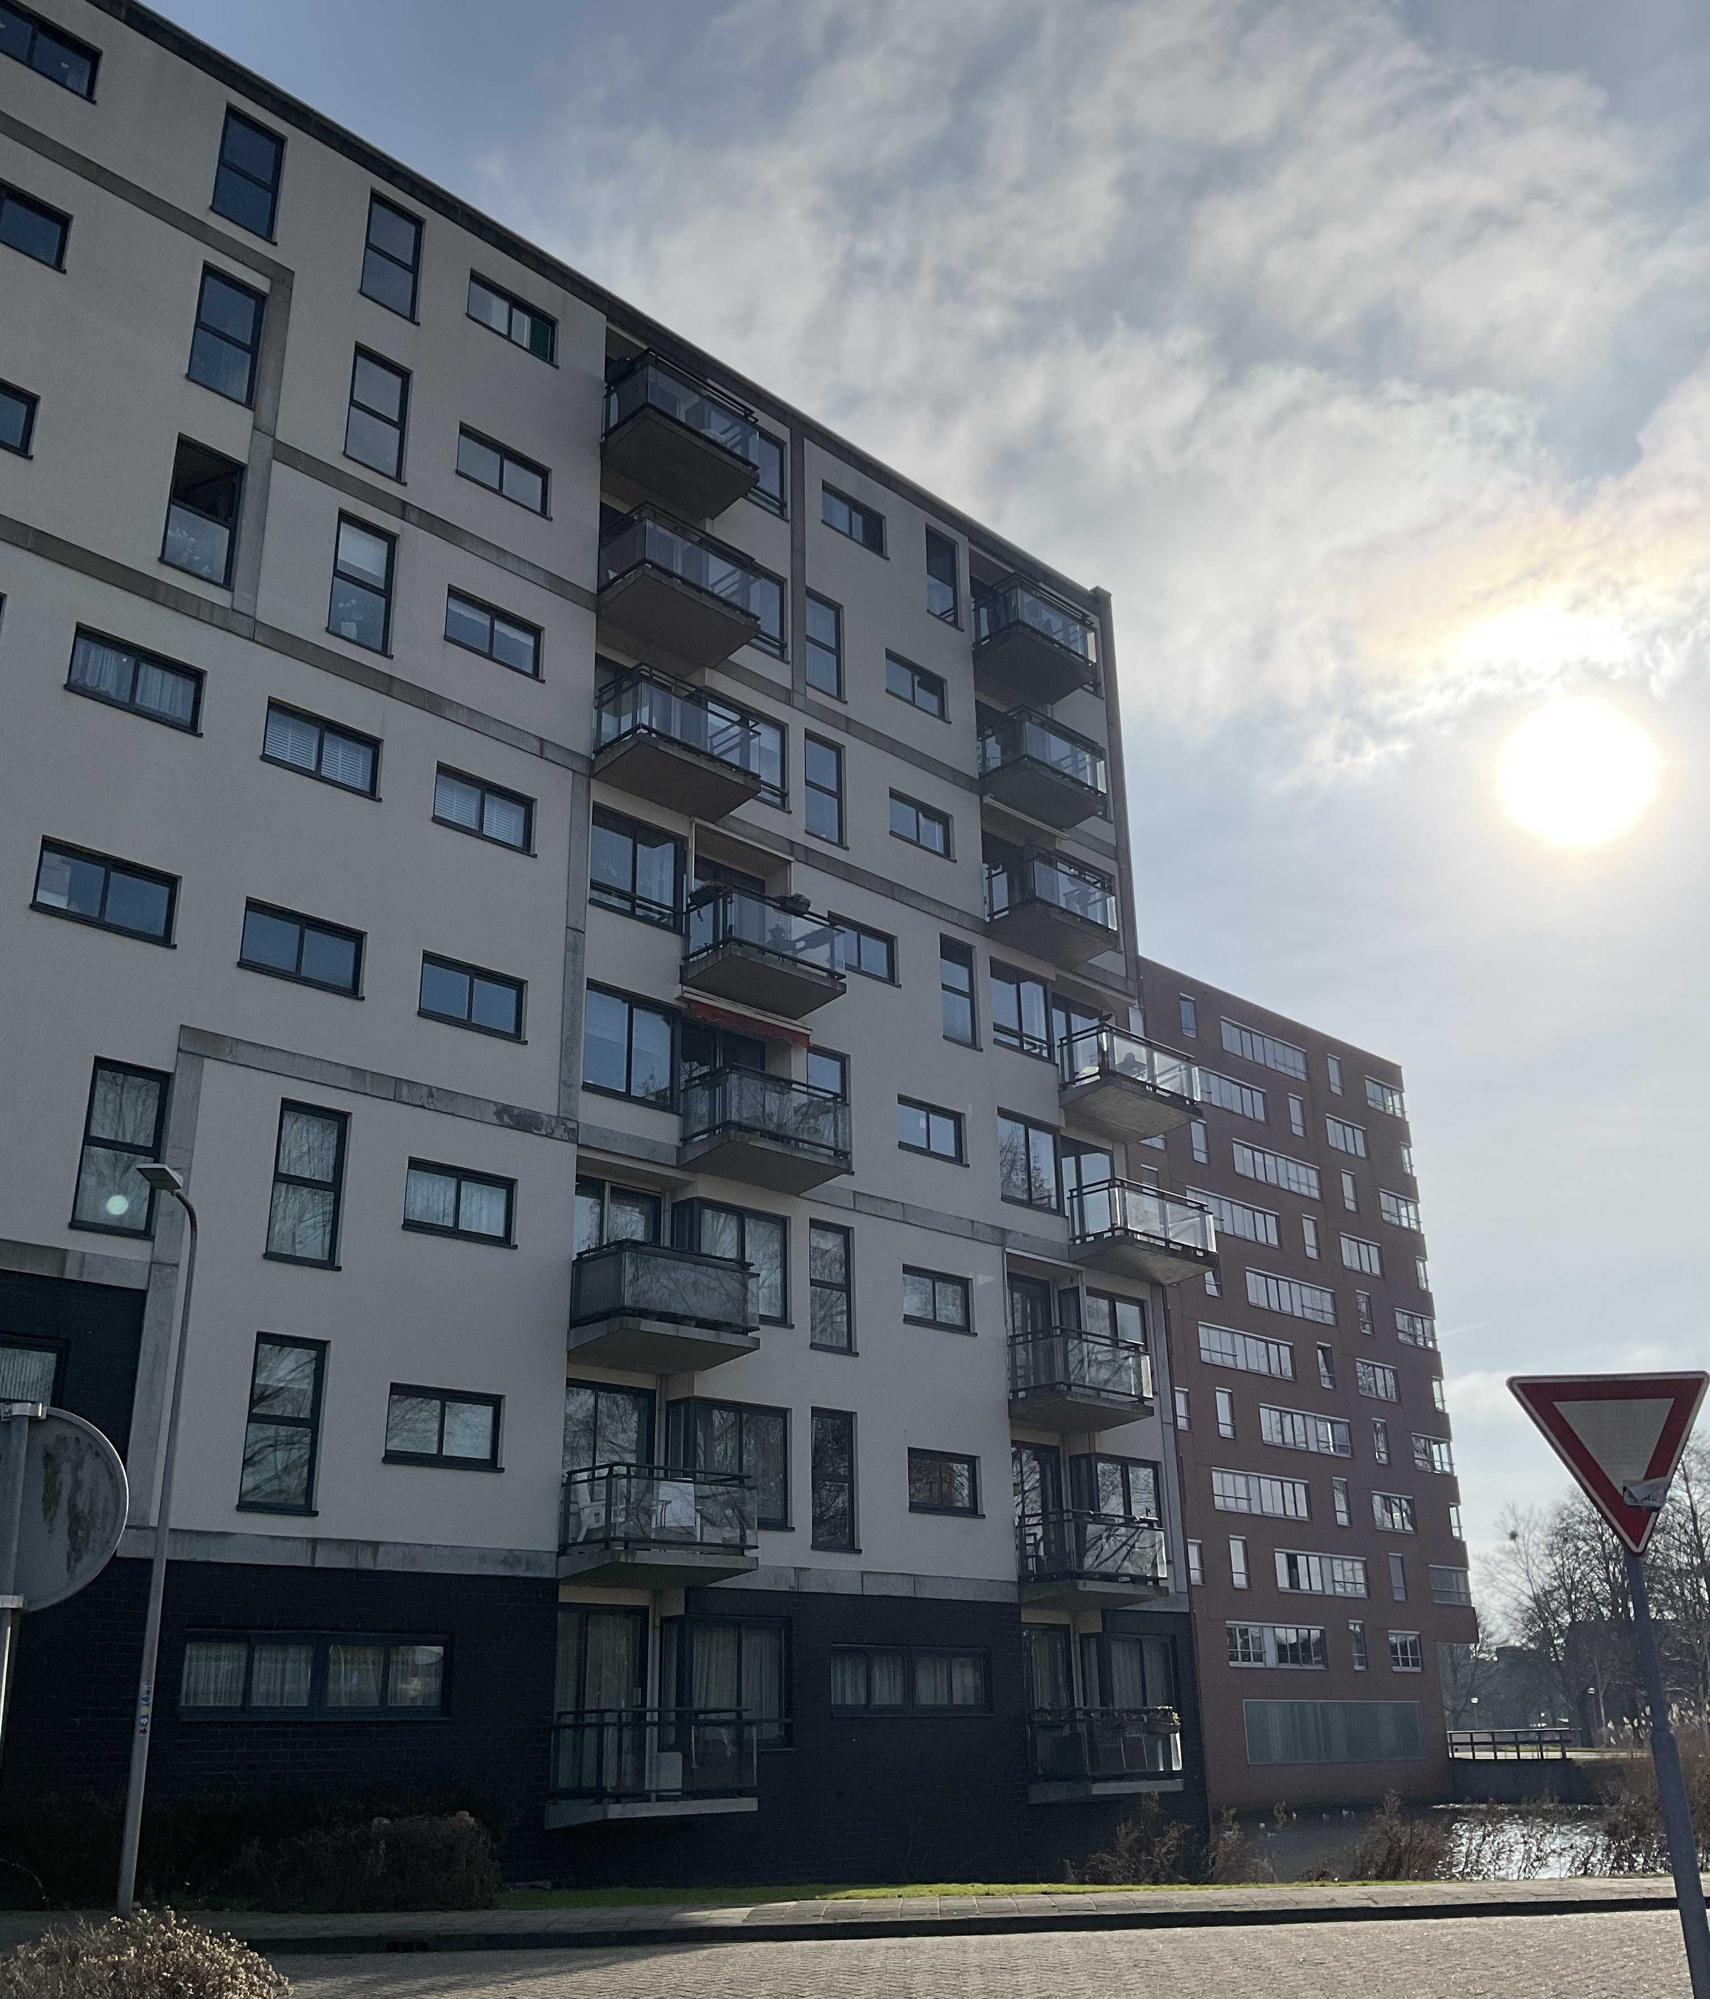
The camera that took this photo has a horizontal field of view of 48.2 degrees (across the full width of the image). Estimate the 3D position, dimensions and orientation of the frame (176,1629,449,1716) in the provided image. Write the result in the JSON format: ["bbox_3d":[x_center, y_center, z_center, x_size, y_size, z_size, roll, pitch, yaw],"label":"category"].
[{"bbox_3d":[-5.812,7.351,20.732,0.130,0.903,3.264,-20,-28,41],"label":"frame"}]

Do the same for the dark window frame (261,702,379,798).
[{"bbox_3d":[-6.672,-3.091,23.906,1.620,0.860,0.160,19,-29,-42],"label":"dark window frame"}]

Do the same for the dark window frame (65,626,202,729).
[{"bbox_3d":[-8.844,-3.899,23.552,0.140,0.917,1.720,-20,-28,41],"label":"dark window frame"}]

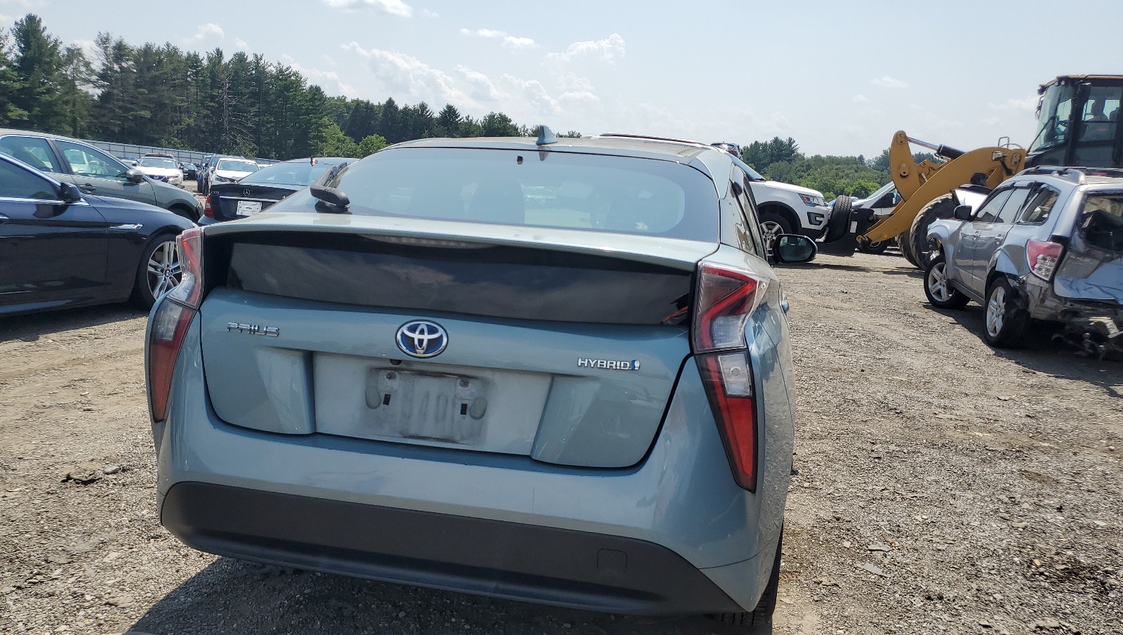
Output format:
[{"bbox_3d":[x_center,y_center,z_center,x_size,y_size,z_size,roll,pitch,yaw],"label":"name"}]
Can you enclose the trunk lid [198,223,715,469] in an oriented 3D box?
[{"bbox_3d":[-0.283,0.042,1.988,1.210,0.530,0.260,5,9,11],"label":"trunk lid"}]

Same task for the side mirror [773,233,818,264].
[{"bbox_3d":[1.225,-0.365,4.476,0.250,0.170,0.160,5,9,11],"label":"side mirror"}]

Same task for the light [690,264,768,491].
[{"bbox_3d":[0.387,0.128,1.908,0.200,0.510,0.250,5,9,11],"label":"light"}]

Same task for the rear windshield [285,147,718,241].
[{"bbox_3d":[-0.161,-0.386,2.432,1.210,0.240,0.800,5,16,11],"label":"rear windshield"}]

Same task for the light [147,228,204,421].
[{"bbox_3d":[-0.940,0.017,2.167,0.200,0.510,0.250,5,9,11],"label":"light"}]

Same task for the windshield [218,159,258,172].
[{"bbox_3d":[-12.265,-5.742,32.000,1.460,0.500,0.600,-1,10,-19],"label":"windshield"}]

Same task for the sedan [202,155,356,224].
[{"bbox_3d":[-3.200,-1.620,12.300,1.770,1.450,4.600,5,10,17],"label":"sedan"}]

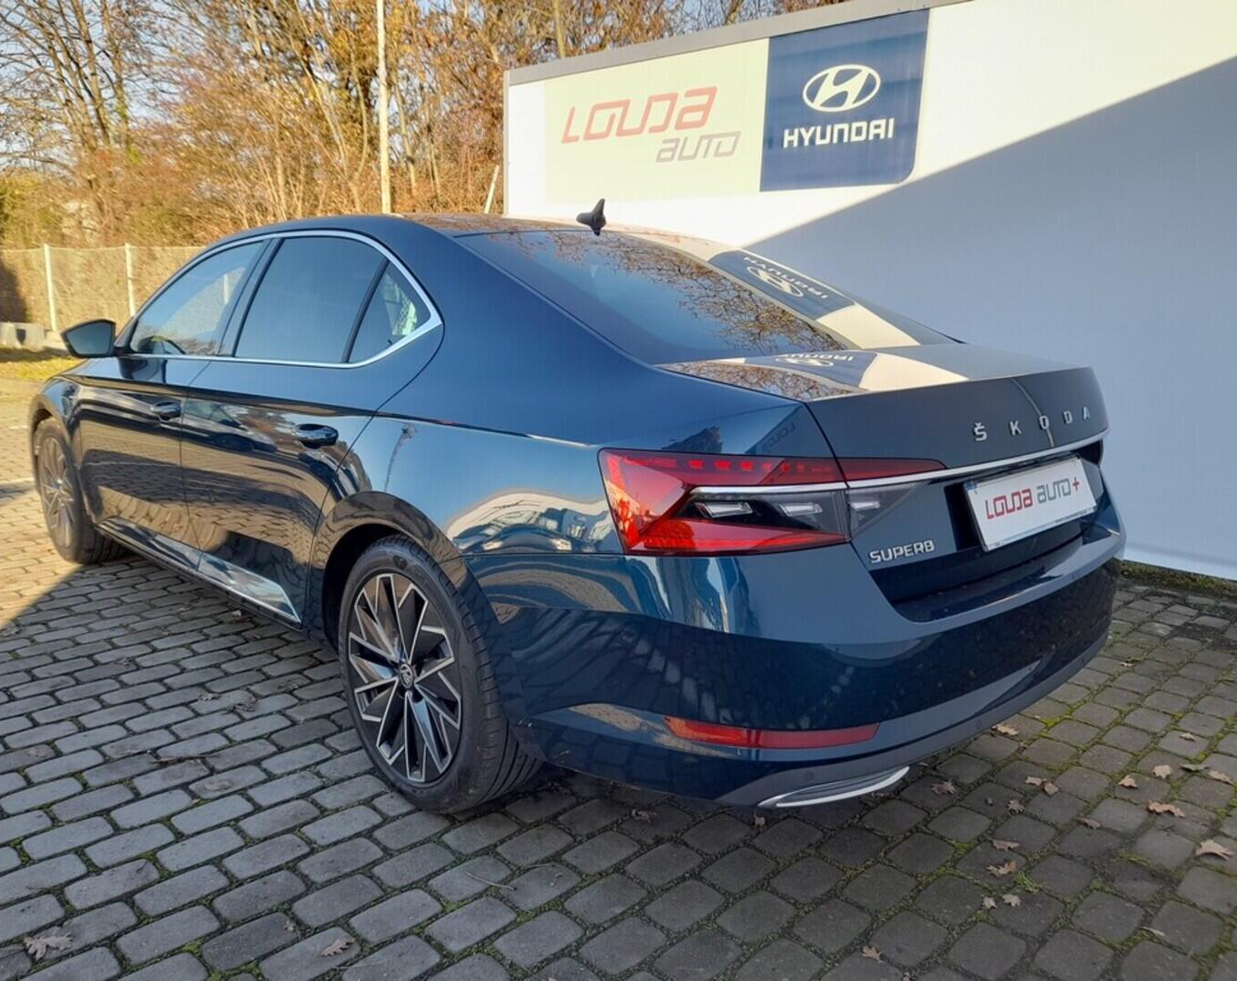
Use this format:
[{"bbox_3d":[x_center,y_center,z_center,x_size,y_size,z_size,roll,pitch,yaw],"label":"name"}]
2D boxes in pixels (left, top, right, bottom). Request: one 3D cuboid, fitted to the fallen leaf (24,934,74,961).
[{"bbox_3d":[-1.035,0.820,1.716,0.072,0.015,0.075,-7,14,-35],"label":"fallen leaf"}]

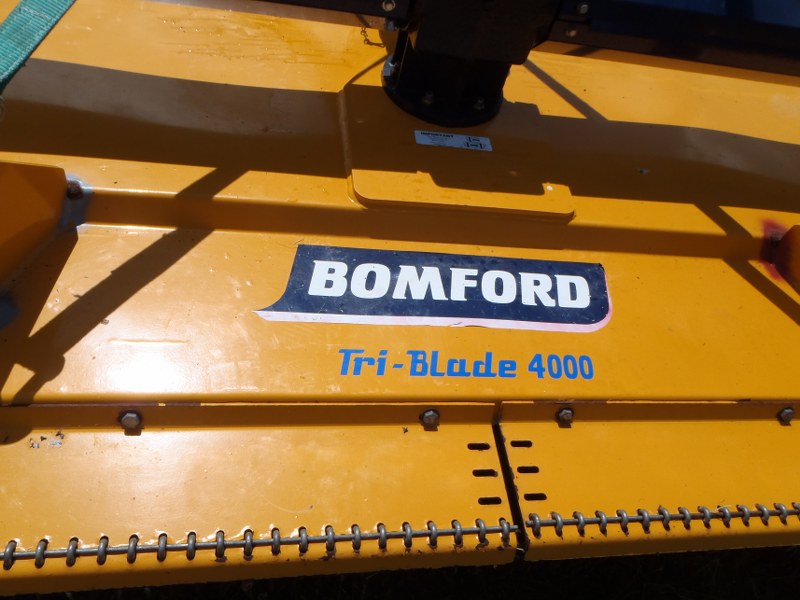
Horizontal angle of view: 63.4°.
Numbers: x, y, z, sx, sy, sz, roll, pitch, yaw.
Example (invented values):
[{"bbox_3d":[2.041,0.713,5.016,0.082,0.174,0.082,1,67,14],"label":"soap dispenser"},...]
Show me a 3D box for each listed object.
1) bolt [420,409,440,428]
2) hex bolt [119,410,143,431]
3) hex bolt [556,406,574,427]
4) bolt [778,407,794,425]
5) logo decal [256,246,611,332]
[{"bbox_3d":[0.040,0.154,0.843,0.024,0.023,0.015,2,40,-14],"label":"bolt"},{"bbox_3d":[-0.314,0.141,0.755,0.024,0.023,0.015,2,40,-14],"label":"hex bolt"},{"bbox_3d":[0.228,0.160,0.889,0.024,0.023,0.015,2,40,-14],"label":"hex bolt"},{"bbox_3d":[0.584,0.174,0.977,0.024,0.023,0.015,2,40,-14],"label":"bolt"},{"bbox_3d":[0.069,-0.015,0.944,0.543,0.005,0.141,2,52,-14],"label":"logo decal"}]

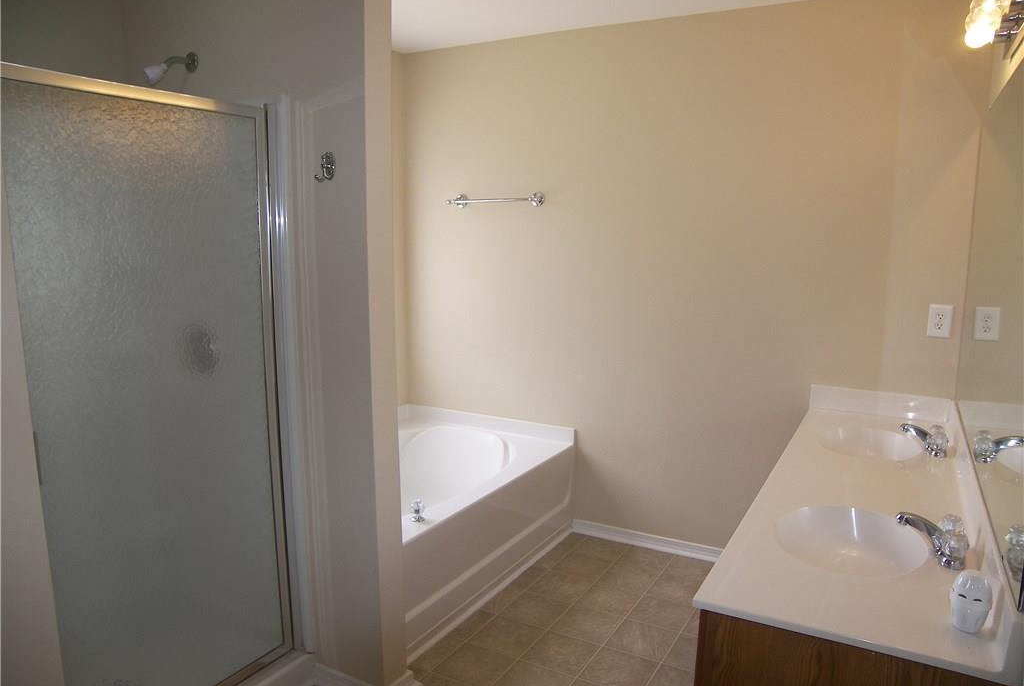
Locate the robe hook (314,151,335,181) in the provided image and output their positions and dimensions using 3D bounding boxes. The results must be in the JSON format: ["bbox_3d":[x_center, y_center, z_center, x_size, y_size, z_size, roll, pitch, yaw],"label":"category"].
[{"bbox_3d":[-0.538,-0.503,2.032,0.044,0.085,0.046,5,10,29],"label":"robe hook"}]

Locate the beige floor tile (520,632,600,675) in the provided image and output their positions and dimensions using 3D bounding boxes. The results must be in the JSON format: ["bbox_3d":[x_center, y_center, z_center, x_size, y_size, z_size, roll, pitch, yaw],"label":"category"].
[{"bbox_3d":[0.182,1.129,2.581,0.228,0.010,0.228,5,10,29],"label":"beige floor tile"}]

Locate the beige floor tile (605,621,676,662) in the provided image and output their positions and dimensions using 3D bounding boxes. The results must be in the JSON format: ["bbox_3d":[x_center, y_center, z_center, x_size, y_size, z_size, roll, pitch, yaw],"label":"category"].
[{"bbox_3d":[0.489,1.117,2.665,0.228,0.010,0.228,5,10,29],"label":"beige floor tile"}]

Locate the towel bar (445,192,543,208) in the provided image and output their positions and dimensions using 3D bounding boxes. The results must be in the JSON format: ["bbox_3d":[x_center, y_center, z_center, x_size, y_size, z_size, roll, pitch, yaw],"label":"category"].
[{"bbox_3d":[-0.084,-0.713,3.552,0.530,0.066,0.085,5,10,29],"label":"towel bar"}]

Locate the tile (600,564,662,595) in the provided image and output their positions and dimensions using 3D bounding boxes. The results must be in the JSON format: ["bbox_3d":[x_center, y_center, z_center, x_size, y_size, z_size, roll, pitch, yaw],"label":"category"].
[{"bbox_3d":[0.515,1.061,3.204,0.228,0.010,0.228,4,9,29],"label":"tile"}]

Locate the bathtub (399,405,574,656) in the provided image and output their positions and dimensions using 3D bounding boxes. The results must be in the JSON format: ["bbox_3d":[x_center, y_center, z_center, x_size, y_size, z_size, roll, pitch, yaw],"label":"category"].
[{"bbox_3d":[-0.477,0.748,3.261,1.049,0.541,1.376,5,10,29],"label":"bathtub"}]

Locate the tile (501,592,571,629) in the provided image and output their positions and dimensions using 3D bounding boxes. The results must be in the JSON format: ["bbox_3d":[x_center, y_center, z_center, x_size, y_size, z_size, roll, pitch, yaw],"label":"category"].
[{"bbox_3d":[0.100,1.084,2.885,0.228,0.010,0.228,5,10,29],"label":"tile"}]

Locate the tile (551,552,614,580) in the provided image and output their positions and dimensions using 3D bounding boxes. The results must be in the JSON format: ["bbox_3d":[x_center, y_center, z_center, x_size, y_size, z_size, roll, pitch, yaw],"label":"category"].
[{"bbox_3d":[0.325,1.025,3.274,0.228,0.010,0.228,5,10,29],"label":"tile"}]

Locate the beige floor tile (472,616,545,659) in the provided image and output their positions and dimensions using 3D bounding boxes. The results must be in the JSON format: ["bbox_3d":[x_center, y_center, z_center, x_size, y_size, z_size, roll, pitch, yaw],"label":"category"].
[{"bbox_3d":[-0.020,1.125,2.722,0.228,0.010,0.228,4,9,29],"label":"beige floor tile"}]

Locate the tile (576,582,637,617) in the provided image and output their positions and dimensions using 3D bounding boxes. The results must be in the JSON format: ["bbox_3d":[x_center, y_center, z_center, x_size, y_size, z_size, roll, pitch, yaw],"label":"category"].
[{"bbox_3d":[0.403,1.087,3.006,0.228,0.010,0.228,4,9,29],"label":"tile"}]

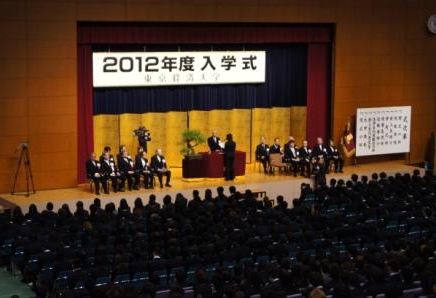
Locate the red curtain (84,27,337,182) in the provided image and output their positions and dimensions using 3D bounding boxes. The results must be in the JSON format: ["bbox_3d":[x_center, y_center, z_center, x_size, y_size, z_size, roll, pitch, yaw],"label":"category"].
[{"bbox_3d":[-0.201,-1.793,36.717,10.600,5.500,0.400,-4,9,-31],"label":"red curtain"}]

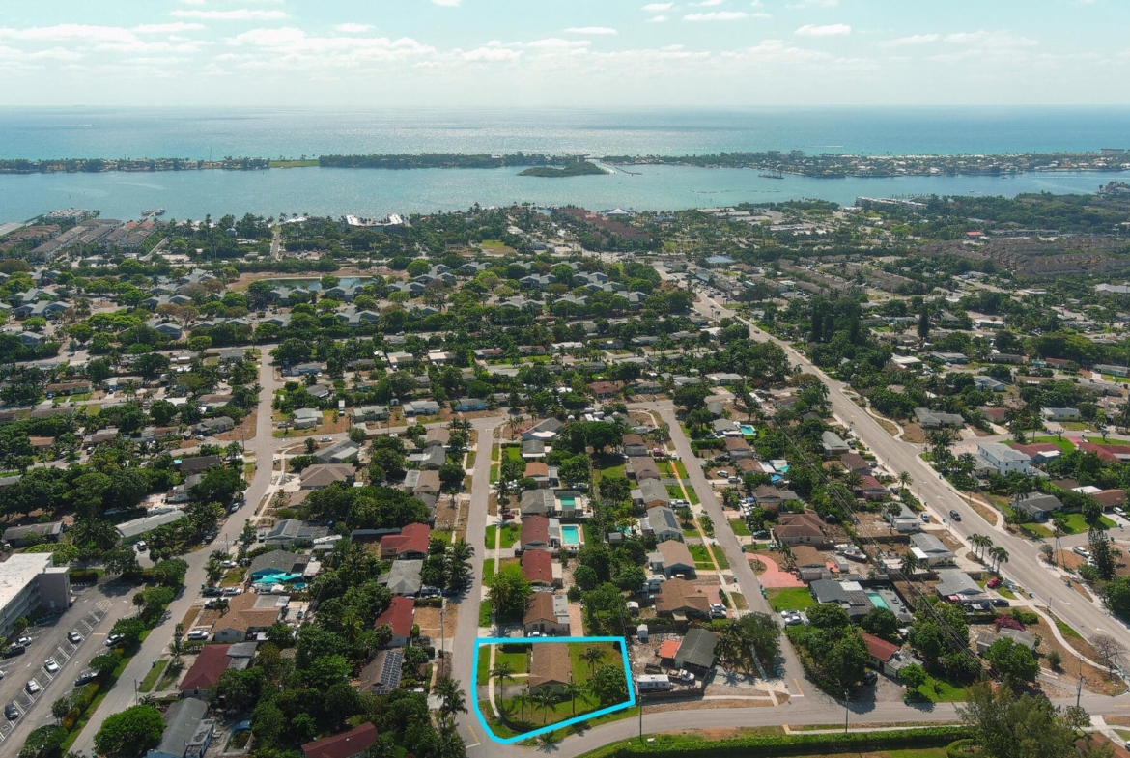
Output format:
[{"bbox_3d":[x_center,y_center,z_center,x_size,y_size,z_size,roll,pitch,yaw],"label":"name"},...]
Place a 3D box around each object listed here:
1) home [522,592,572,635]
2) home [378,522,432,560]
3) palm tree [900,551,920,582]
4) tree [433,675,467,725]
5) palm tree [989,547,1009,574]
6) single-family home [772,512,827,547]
[{"bbox_3d":[-4.480,56.560,221.660,10.940,4.100,12.990,-1,17,-3],"label":"home"},{"bbox_3d":[-44.420,45.900,256.470,12.790,4.100,16.540,-1,17,-3],"label":"home"},{"bbox_3d":[90.800,49.540,239.120,5.000,7.300,5.000,0,17,0],"label":"palm tree"},{"bbox_3d":[-23.280,65.590,184.270,6.400,8.700,6.400,0,17,0],"label":"tree"},{"bbox_3d":[116.200,48.480,243.090,4.500,7.000,4.500,0,17,0],"label":"palm tree"},{"bbox_3d":[68.130,43.080,265.180,14.600,4.400,14.300,-1,17,-3],"label":"single-family home"}]

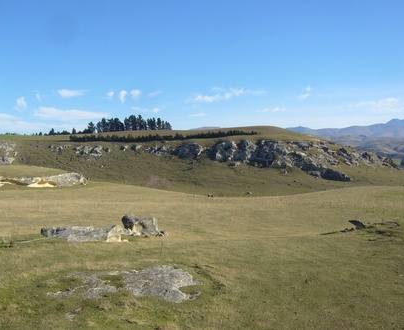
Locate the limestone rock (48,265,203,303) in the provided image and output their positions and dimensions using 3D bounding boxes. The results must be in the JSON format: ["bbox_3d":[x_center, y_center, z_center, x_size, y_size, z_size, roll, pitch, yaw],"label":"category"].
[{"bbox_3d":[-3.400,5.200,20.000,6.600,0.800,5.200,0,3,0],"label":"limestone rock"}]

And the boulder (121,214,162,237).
[{"bbox_3d":[-5.600,5.480,40.600,3.500,1.850,2.400,0,3,0],"label":"boulder"}]

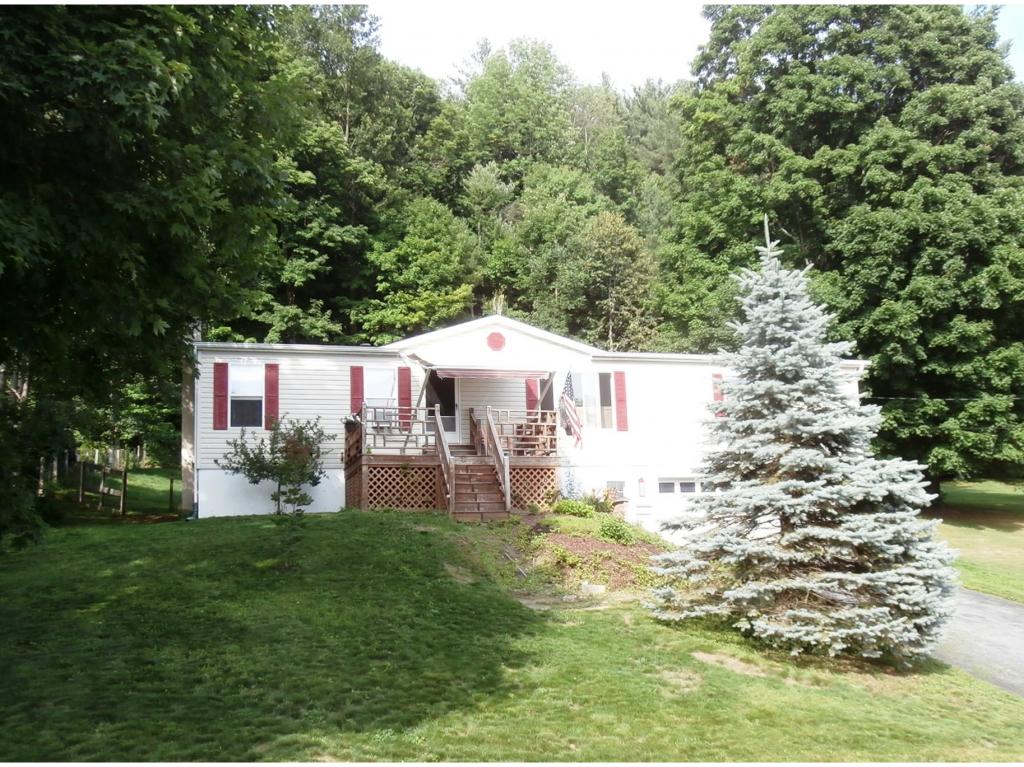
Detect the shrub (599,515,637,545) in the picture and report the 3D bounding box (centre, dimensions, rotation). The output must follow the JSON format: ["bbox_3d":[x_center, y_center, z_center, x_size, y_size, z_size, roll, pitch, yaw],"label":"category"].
[{"bbox_3d":[1.796,2.510,15.096,0.647,0.456,0.614,-1,-8,0],"label":"shrub"}]

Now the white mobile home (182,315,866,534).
[{"bbox_3d":[0.252,1.875,24.044,16.491,5.780,8.200,1,-9,-16],"label":"white mobile home"}]

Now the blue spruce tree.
[{"bbox_3d":[3.392,0.460,10.788,3.557,5.077,3.557,-1,-8,0],"label":"blue spruce tree"}]

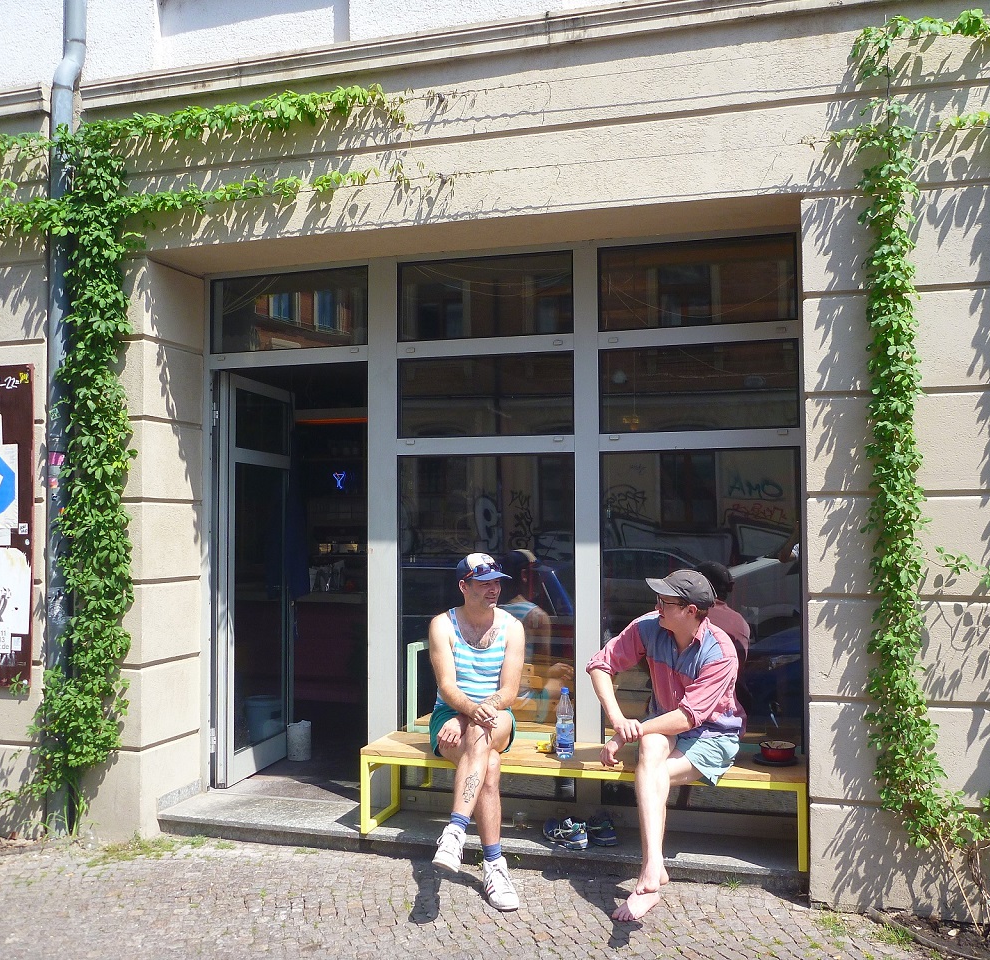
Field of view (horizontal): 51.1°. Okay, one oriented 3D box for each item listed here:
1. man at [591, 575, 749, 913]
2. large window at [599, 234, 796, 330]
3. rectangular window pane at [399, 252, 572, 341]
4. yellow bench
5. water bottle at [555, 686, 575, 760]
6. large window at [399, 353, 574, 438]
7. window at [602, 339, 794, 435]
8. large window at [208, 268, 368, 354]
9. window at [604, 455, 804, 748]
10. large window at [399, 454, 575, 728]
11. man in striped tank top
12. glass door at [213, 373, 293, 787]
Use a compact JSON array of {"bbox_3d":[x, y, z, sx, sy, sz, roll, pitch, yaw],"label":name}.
[{"bbox_3d":[0.699,1.006,4.144,0.760,1.290,0.520,2,-3,-42],"label":"man"},{"bbox_3d":[0.922,-0.894,4.736,0.900,0.410,0.060,-1,-2,16],"label":"large window"},{"bbox_3d":[-0.055,-0.889,5.050,0.893,0.394,0.060,-1,-2,16],"label":"rectangular window pane"},{"bbox_3d":[0.380,1.409,4.633,1.941,0.379,0.402,-1,-2,16],"label":"yellow bench"},{"bbox_3d":[0.306,1.063,4.543,0.081,0.307,0.081,-1,-2,16],"label":"water bottle"},{"bbox_3d":[-0.045,-0.403,4.995,0.890,0.410,0.060,-1,-2,16],"label":"large window"},{"bbox_3d":[0.924,-0.423,4.748,0.902,0.398,0.060,-1,-2,16],"label":"window"},{"bbox_3d":[-1.070,-0.873,5.346,0.897,0.394,0.060,-1,-2,16],"label":"large window"},{"bbox_3d":[0.928,0.596,4.677,0.900,1.450,0.060,-1,-2,16],"label":"window"},{"bbox_3d":[-0.047,0.654,4.995,0.893,1.562,0.060,-1,-2,16],"label":"large window"},{"bbox_3d":[-0.085,0.989,4.370,0.450,1.350,0.800,0,-2,0],"label":"man in striped tank top"},{"bbox_3d":[-1.310,0.522,5.728,0.070,2.130,0.800,-1,-2,14],"label":"glass door"}]

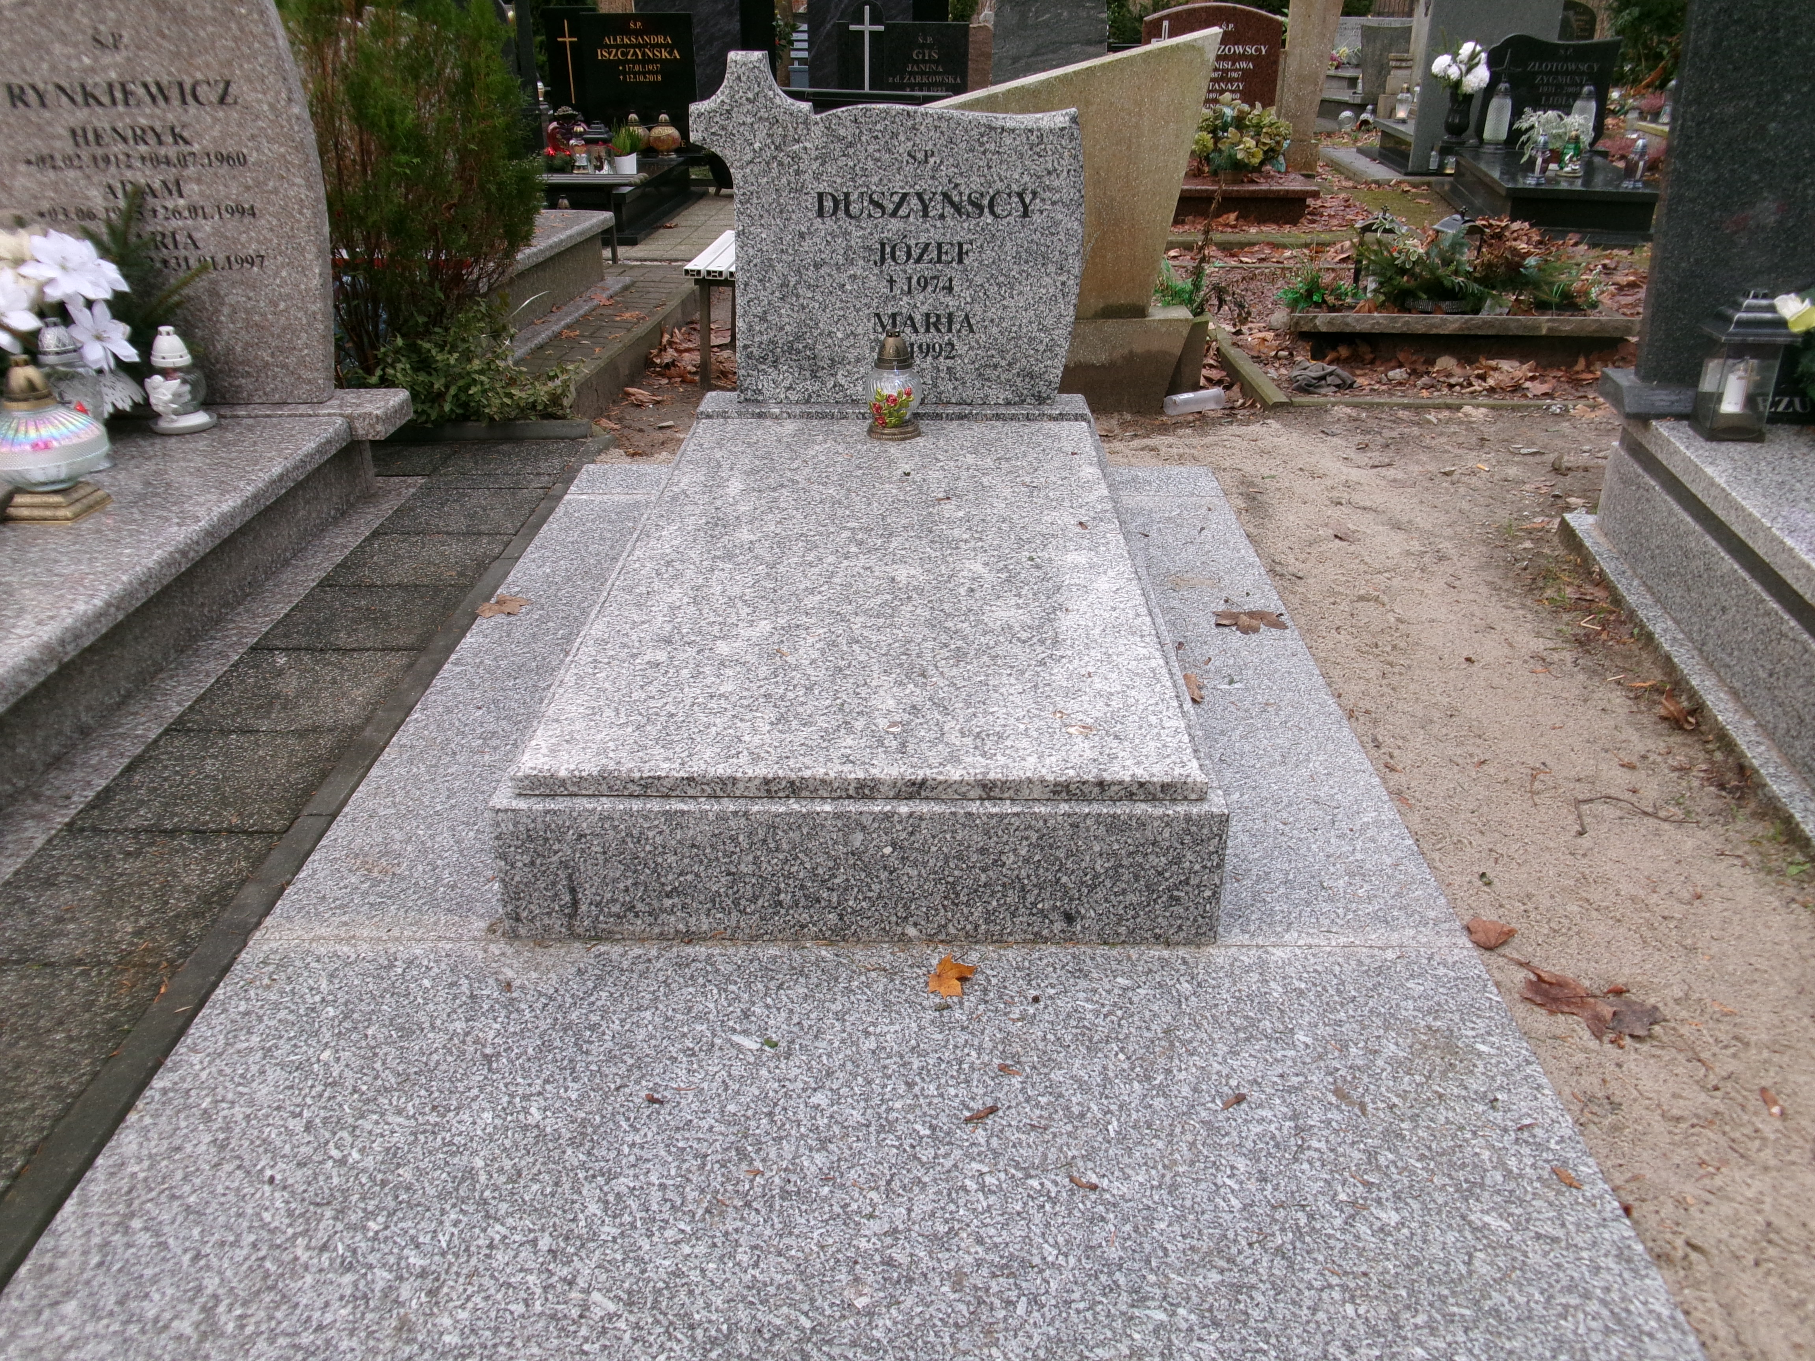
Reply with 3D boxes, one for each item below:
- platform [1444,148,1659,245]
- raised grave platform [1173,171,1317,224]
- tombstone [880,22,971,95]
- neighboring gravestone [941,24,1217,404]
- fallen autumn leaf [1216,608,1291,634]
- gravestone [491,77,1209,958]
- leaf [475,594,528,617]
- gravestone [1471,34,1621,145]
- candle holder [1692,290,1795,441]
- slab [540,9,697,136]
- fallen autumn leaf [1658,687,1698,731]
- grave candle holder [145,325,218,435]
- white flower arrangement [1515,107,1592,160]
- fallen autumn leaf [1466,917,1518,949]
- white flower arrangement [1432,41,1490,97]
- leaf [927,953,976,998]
[{"bbox_3d":[3.541,-2.643,7.942,0.930,0.270,1.780,4,26,8],"label":"platform"},{"bbox_3d":[1.658,-2.571,7.822,0.920,0.210,0.720,0,26,1],"label":"raised grave platform"},{"bbox_3d":[0.097,-3.562,8.400,0.550,0.420,0.080,4,25,9],"label":"tombstone"},{"bbox_3d":[0.384,-1.361,4.396,0.990,1.070,0.220,0,26,1],"label":"neighboring gravestone"},{"bbox_3d":[0.718,-0.131,3.064,0.140,0.025,0.105,0,26,1],"label":"fallen autumn leaf"},{"bbox_3d":[-0.051,-0.541,2.720,1.000,1.065,1.957,0,26,1],"label":"gravestone"},{"bbox_3d":[-0.766,-0.140,2.789,0.100,0.018,0.108,0,25,1],"label":"leaf"},{"bbox_3d":[3.451,-3.194,7.950,0.700,0.570,0.080,7,26,15],"label":"gravestone"},{"bbox_3d":[1.589,-0.601,2.790,0.142,0.262,0.142,4,25,8],"label":"candle holder"},{"bbox_3d":[-1.558,-3.356,8.131,0.800,0.670,0.120,1,26,3],"label":"slab"},{"bbox_3d":[1.400,0.050,2.673,0.060,0.040,0.085,0,26,1],"label":"fallen autumn leaf"},{"bbox_3d":[-1.631,-0.678,3.260,0.145,0.220,0.145,16,30,31],"label":"grave candle holder"},{"bbox_3d":[3.212,-2.721,7.300,0.380,0.250,0.320,7,26,15],"label":"white flower arrangement"},{"bbox_3d":[0.829,0.354,2.075,0.068,0.018,0.058,0,26,1],"label":"fallen autumn leaf"},{"bbox_3d":[2.953,-3.275,7.850,0.300,0.280,0.280,7,26,15],"label":"white flower arrangement"},{"bbox_3d":[0.053,0.349,1.740,0.058,0.016,0.078,0,25,1],"label":"leaf"}]

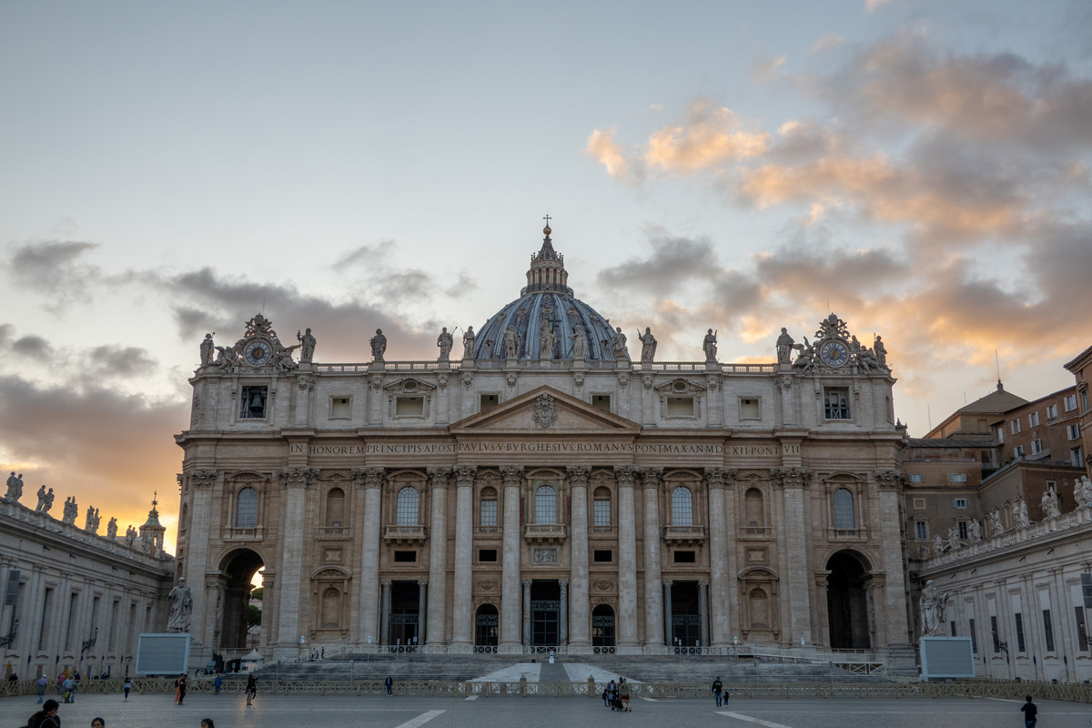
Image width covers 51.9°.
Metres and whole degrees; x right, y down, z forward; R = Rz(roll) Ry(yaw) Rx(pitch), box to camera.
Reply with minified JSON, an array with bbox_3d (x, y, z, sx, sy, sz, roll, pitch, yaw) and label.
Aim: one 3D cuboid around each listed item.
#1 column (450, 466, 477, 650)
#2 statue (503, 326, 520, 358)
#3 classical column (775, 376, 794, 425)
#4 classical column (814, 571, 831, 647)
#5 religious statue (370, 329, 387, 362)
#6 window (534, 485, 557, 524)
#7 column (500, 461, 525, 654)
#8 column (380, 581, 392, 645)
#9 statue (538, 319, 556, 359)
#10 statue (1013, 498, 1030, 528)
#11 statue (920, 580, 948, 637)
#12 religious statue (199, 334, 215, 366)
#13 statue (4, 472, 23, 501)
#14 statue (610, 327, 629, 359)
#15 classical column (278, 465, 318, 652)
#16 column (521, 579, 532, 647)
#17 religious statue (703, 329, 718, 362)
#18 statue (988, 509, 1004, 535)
[{"bbox_3d":[-13.070,30.810,179.160,3.700,28.610,3.700,0,-15,0],"label":"column"},{"bbox_3d":[-5.653,-3.654,183.450,2.500,5.390,1.800,0,-14,0],"label":"statue"},{"bbox_3d":[39.810,6.160,186.850,2.580,8.530,1.100,0,-15,0],"label":"classical column"},{"bbox_3d":[43.440,38.399,175.927,1.850,11.711,1.000,0,-14,0],"label":"classical column"},{"bbox_3d":[-27.499,-3.093,184.547,2.600,5.604,1.900,0,-14,0],"label":"religious statue"},{"bbox_3d":[-0.070,22.920,182.320,3.620,6.430,0.800,0,-15,0],"label":"window"},{"bbox_3d":[-5.292,29.799,174.347,3.550,28.285,3.500,0,-14,0],"label":"column"},{"bbox_3d":[-24.563,38.670,173.601,1.550,10.318,1.550,0,-16,0],"label":"column"},{"bbox_3d":[0.222,-4.016,182.768,2.700,6.501,2.000,0,-16,0],"label":"statue"},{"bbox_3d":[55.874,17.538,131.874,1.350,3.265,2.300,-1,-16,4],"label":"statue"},{"bbox_3d":[39.140,24.650,113.190,2.800,5.610,2.200,-1,-15,6],"label":"statue"},{"bbox_3d":[-57.820,-2.500,191.770,2.490,5.660,2.000,0,-15,0],"label":"religious statue"},{"bbox_3d":[-54.600,12.510,114.700,1.100,2.900,1.350,-11,-19,35],"label":"statue"},{"bbox_3d":[12.230,-3.480,183.940,2.400,5.300,1.700,0,-16,1],"label":"statue"},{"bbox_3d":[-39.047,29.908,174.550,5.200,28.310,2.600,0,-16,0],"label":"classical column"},{"bbox_3d":[-2.820,38.270,171.070,1.480,10.700,1.480,0,-16,1],"label":"column"},{"bbox_3d":[27.020,-3.040,184.590,2.200,5.600,1.700,0,-16,1],"label":"religious statue"},{"bbox_3d":[57.210,20.130,142.680,1.200,3.350,1.500,11,-19,-35],"label":"statue"}]

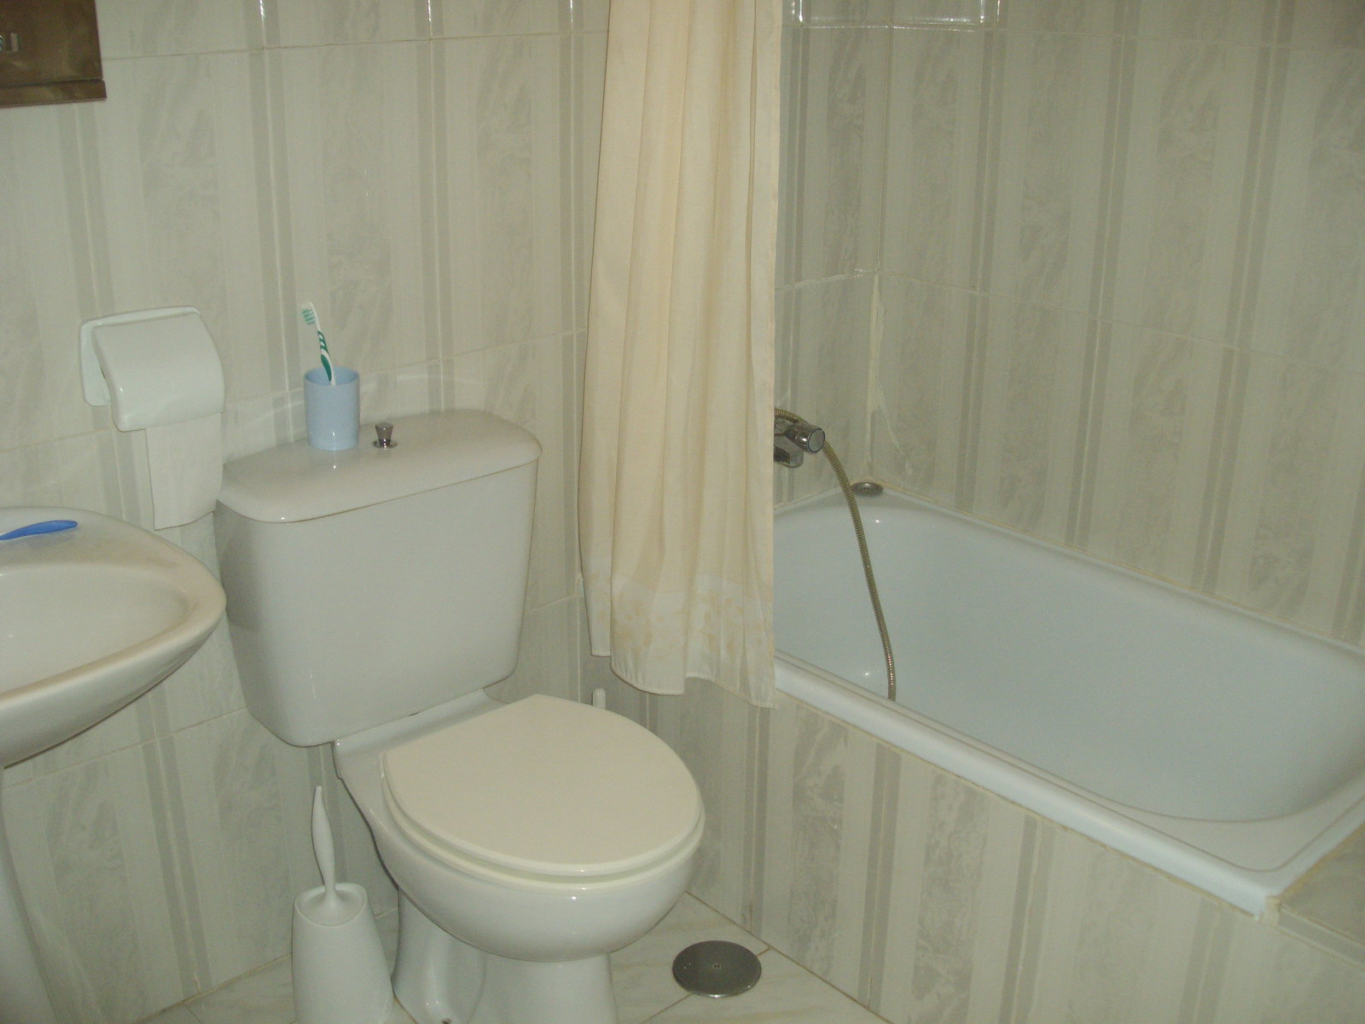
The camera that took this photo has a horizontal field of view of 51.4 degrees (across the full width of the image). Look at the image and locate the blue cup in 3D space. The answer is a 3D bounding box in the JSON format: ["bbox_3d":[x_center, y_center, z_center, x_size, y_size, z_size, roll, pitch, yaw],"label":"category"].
[{"bbox_3d":[-0.468,-0.138,1.889,0.074,0.095,0.074,1,21,0],"label":"blue cup"}]

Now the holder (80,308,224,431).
[{"bbox_3d":[-0.634,-0.176,1.711,0.156,0.131,0.087,-18,28,-39],"label":"holder"}]

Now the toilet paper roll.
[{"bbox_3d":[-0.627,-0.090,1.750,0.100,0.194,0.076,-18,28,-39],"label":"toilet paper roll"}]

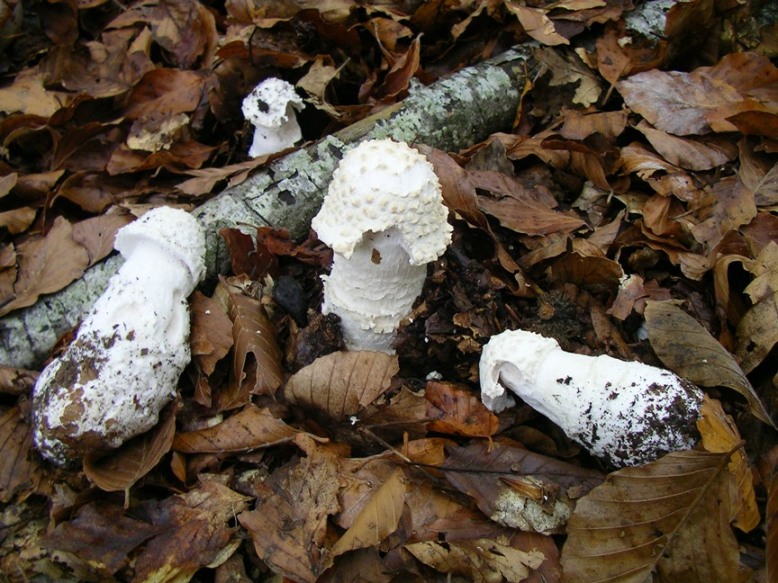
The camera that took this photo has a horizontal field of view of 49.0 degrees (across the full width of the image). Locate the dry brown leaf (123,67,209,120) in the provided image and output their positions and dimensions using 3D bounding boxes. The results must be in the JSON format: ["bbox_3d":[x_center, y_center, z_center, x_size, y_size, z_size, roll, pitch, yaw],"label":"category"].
[{"bbox_3d":[-0.159,-0.141,0.609,0.047,0.013,0.055,9,59,0],"label":"dry brown leaf"}]

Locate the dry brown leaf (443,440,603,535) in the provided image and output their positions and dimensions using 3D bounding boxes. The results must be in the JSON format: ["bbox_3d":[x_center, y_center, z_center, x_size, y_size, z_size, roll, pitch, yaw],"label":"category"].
[{"bbox_3d":[0.064,0.092,0.401,0.077,0.014,0.041,3,51,2],"label":"dry brown leaf"}]

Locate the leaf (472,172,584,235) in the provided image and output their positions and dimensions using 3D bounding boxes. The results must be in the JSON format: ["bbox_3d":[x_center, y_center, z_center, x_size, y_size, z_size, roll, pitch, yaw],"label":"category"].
[{"bbox_3d":[0.085,-0.054,0.538,0.081,0.014,0.038,26,59,17],"label":"leaf"}]

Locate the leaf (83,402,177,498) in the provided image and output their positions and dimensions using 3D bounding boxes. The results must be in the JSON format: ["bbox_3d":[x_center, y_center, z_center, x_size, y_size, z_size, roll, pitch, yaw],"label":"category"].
[{"bbox_3d":[-0.125,0.074,0.418,0.039,0.022,0.048,17,61,16],"label":"leaf"}]

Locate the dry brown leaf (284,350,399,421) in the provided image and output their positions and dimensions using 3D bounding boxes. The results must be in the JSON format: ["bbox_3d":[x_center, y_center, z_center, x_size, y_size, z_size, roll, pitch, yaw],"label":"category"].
[{"bbox_3d":[-0.021,0.042,0.415,0.055,0.012,0.035,-37,70,-18],"label":"dry brown leaf"}]

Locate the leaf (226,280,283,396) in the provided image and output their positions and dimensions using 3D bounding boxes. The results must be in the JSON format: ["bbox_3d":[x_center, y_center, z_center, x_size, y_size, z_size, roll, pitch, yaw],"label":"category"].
[{"bbox_3d":[-0.069,0.023,0.435,0.023,0.016,0.066,-7,63,-8],"label":"leaf"}]

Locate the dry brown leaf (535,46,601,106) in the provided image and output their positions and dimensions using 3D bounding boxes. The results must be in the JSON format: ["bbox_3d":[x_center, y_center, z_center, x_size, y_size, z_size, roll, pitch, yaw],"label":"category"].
[{"bbox_3d":[0.139,-0.167,0.657,0.033,0.012,0.058,-39,73,-14],"label":"dry brown leaf"}]

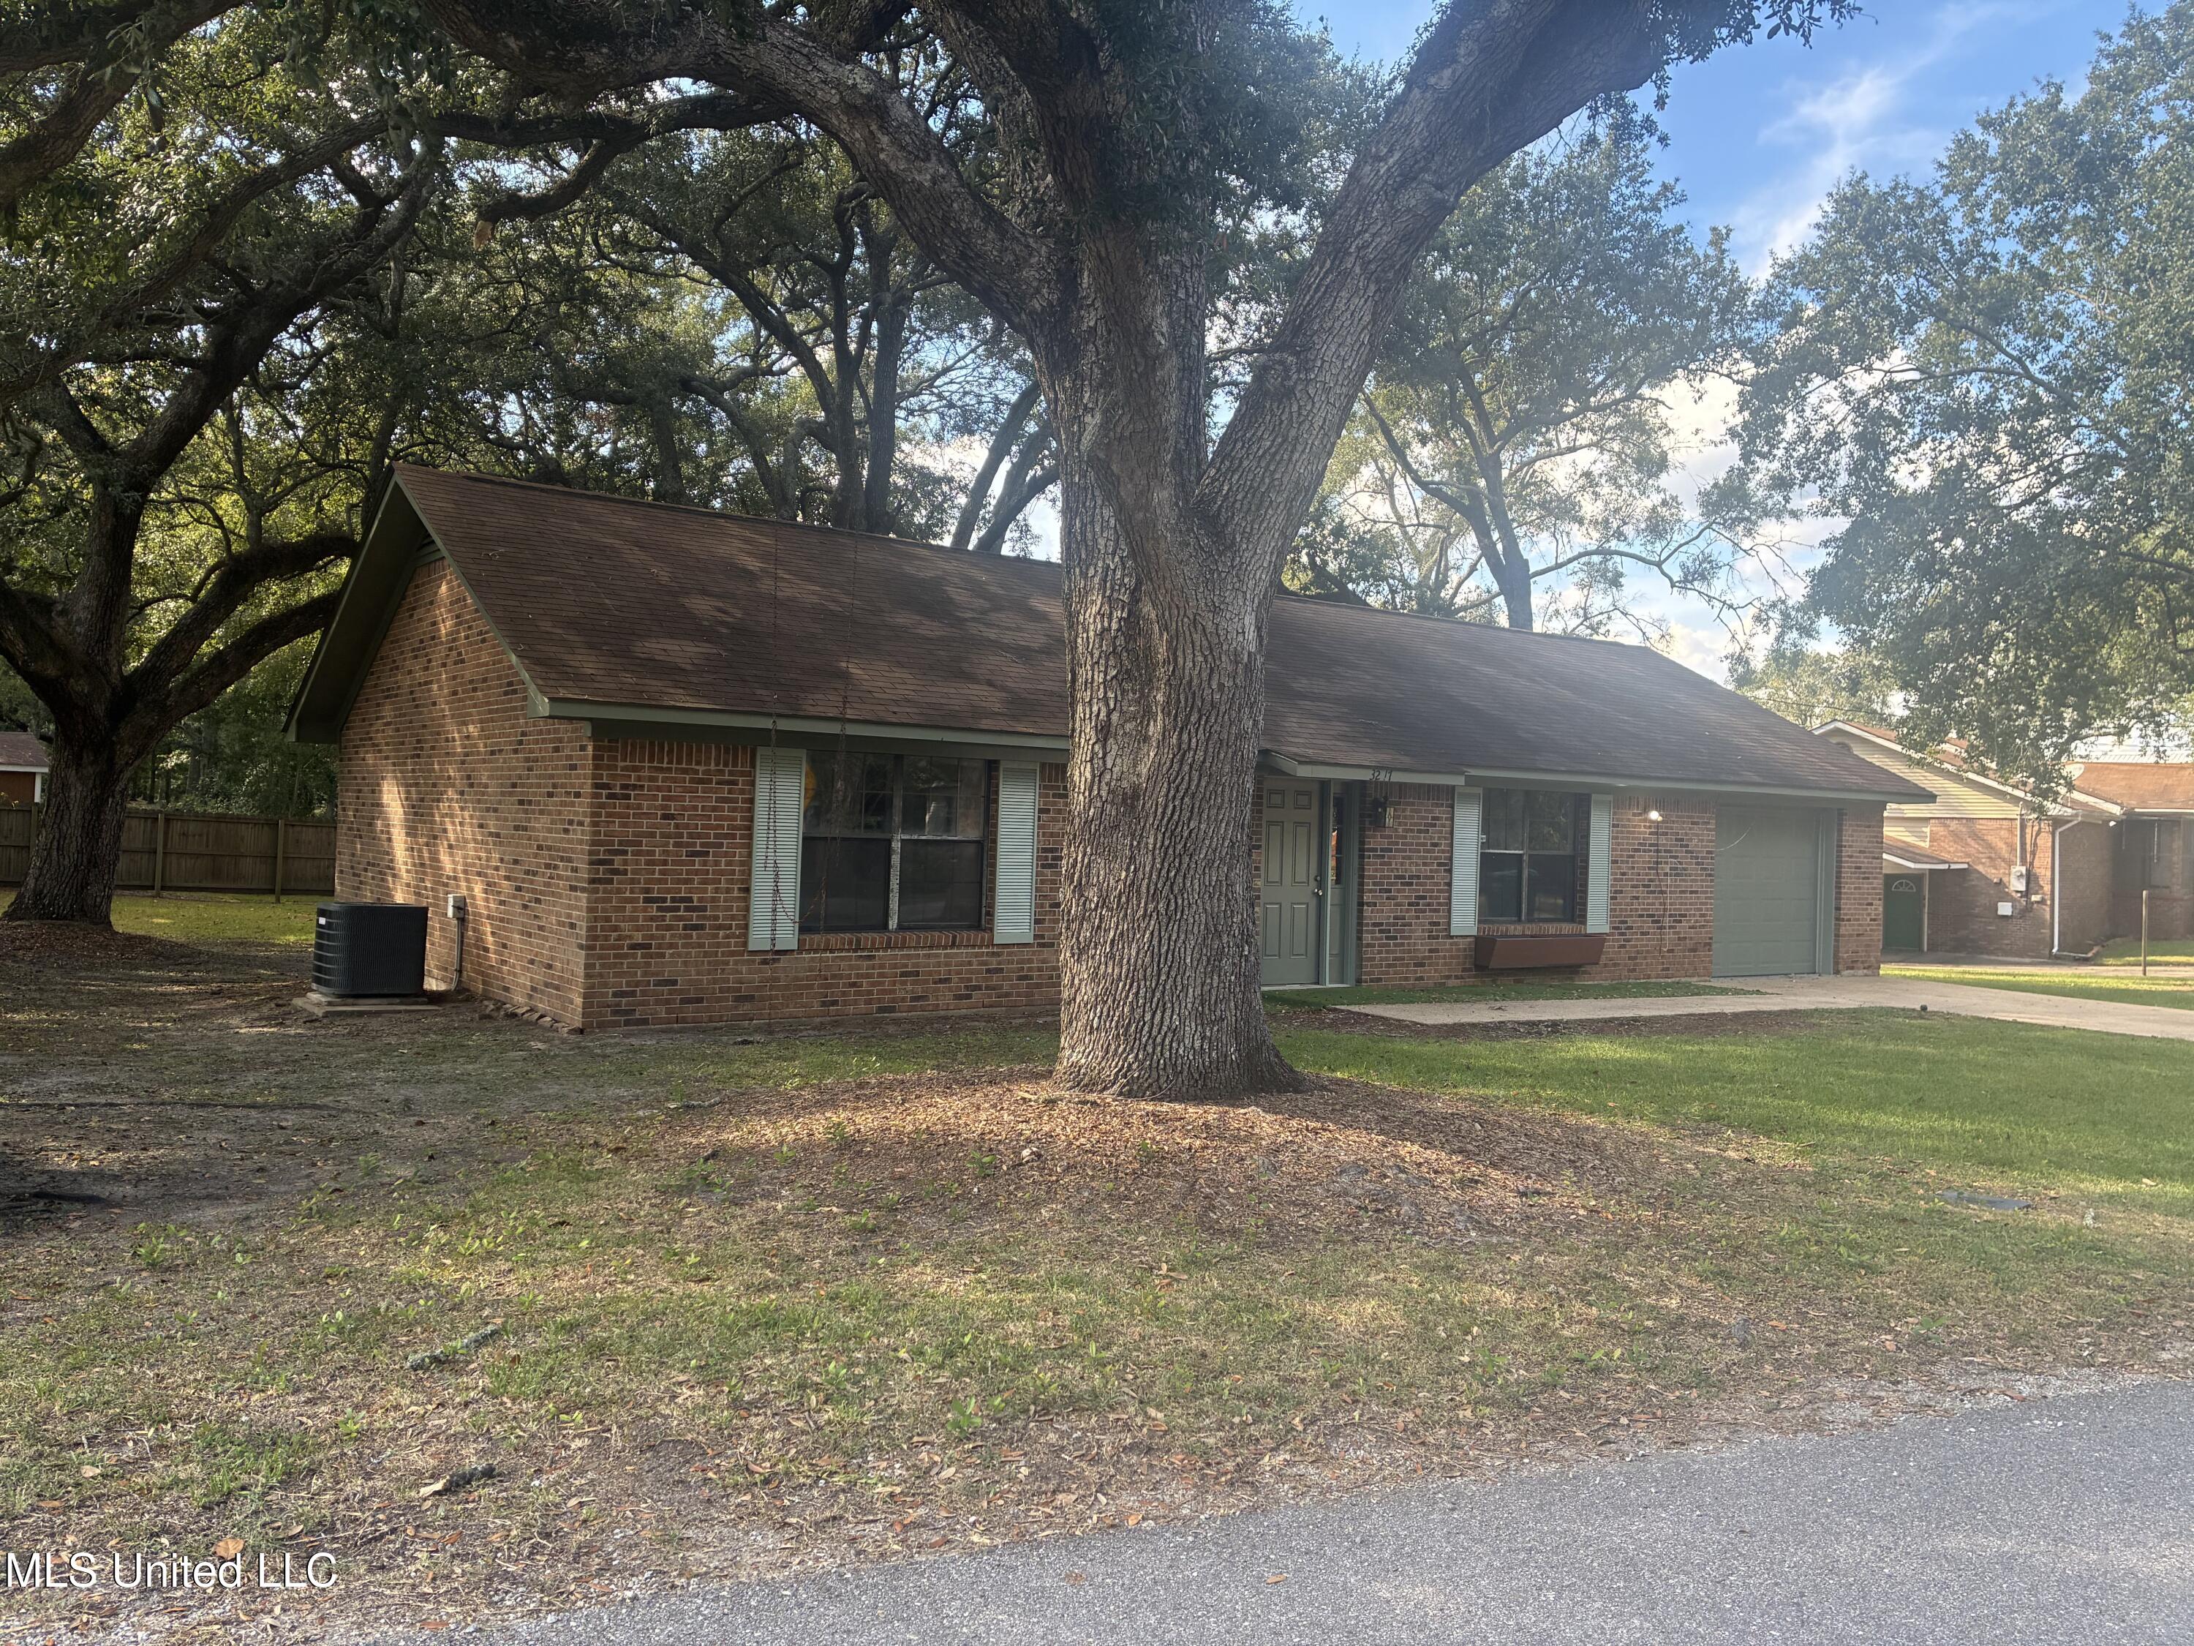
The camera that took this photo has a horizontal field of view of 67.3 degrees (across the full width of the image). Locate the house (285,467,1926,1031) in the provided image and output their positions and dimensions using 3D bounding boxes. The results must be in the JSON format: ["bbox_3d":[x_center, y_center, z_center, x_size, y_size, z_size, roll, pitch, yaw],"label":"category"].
[{"bbox_3d":[1.202,-0.652,20.459,18.930,4.680,9.020,2,0,-37],"label":"house"}]

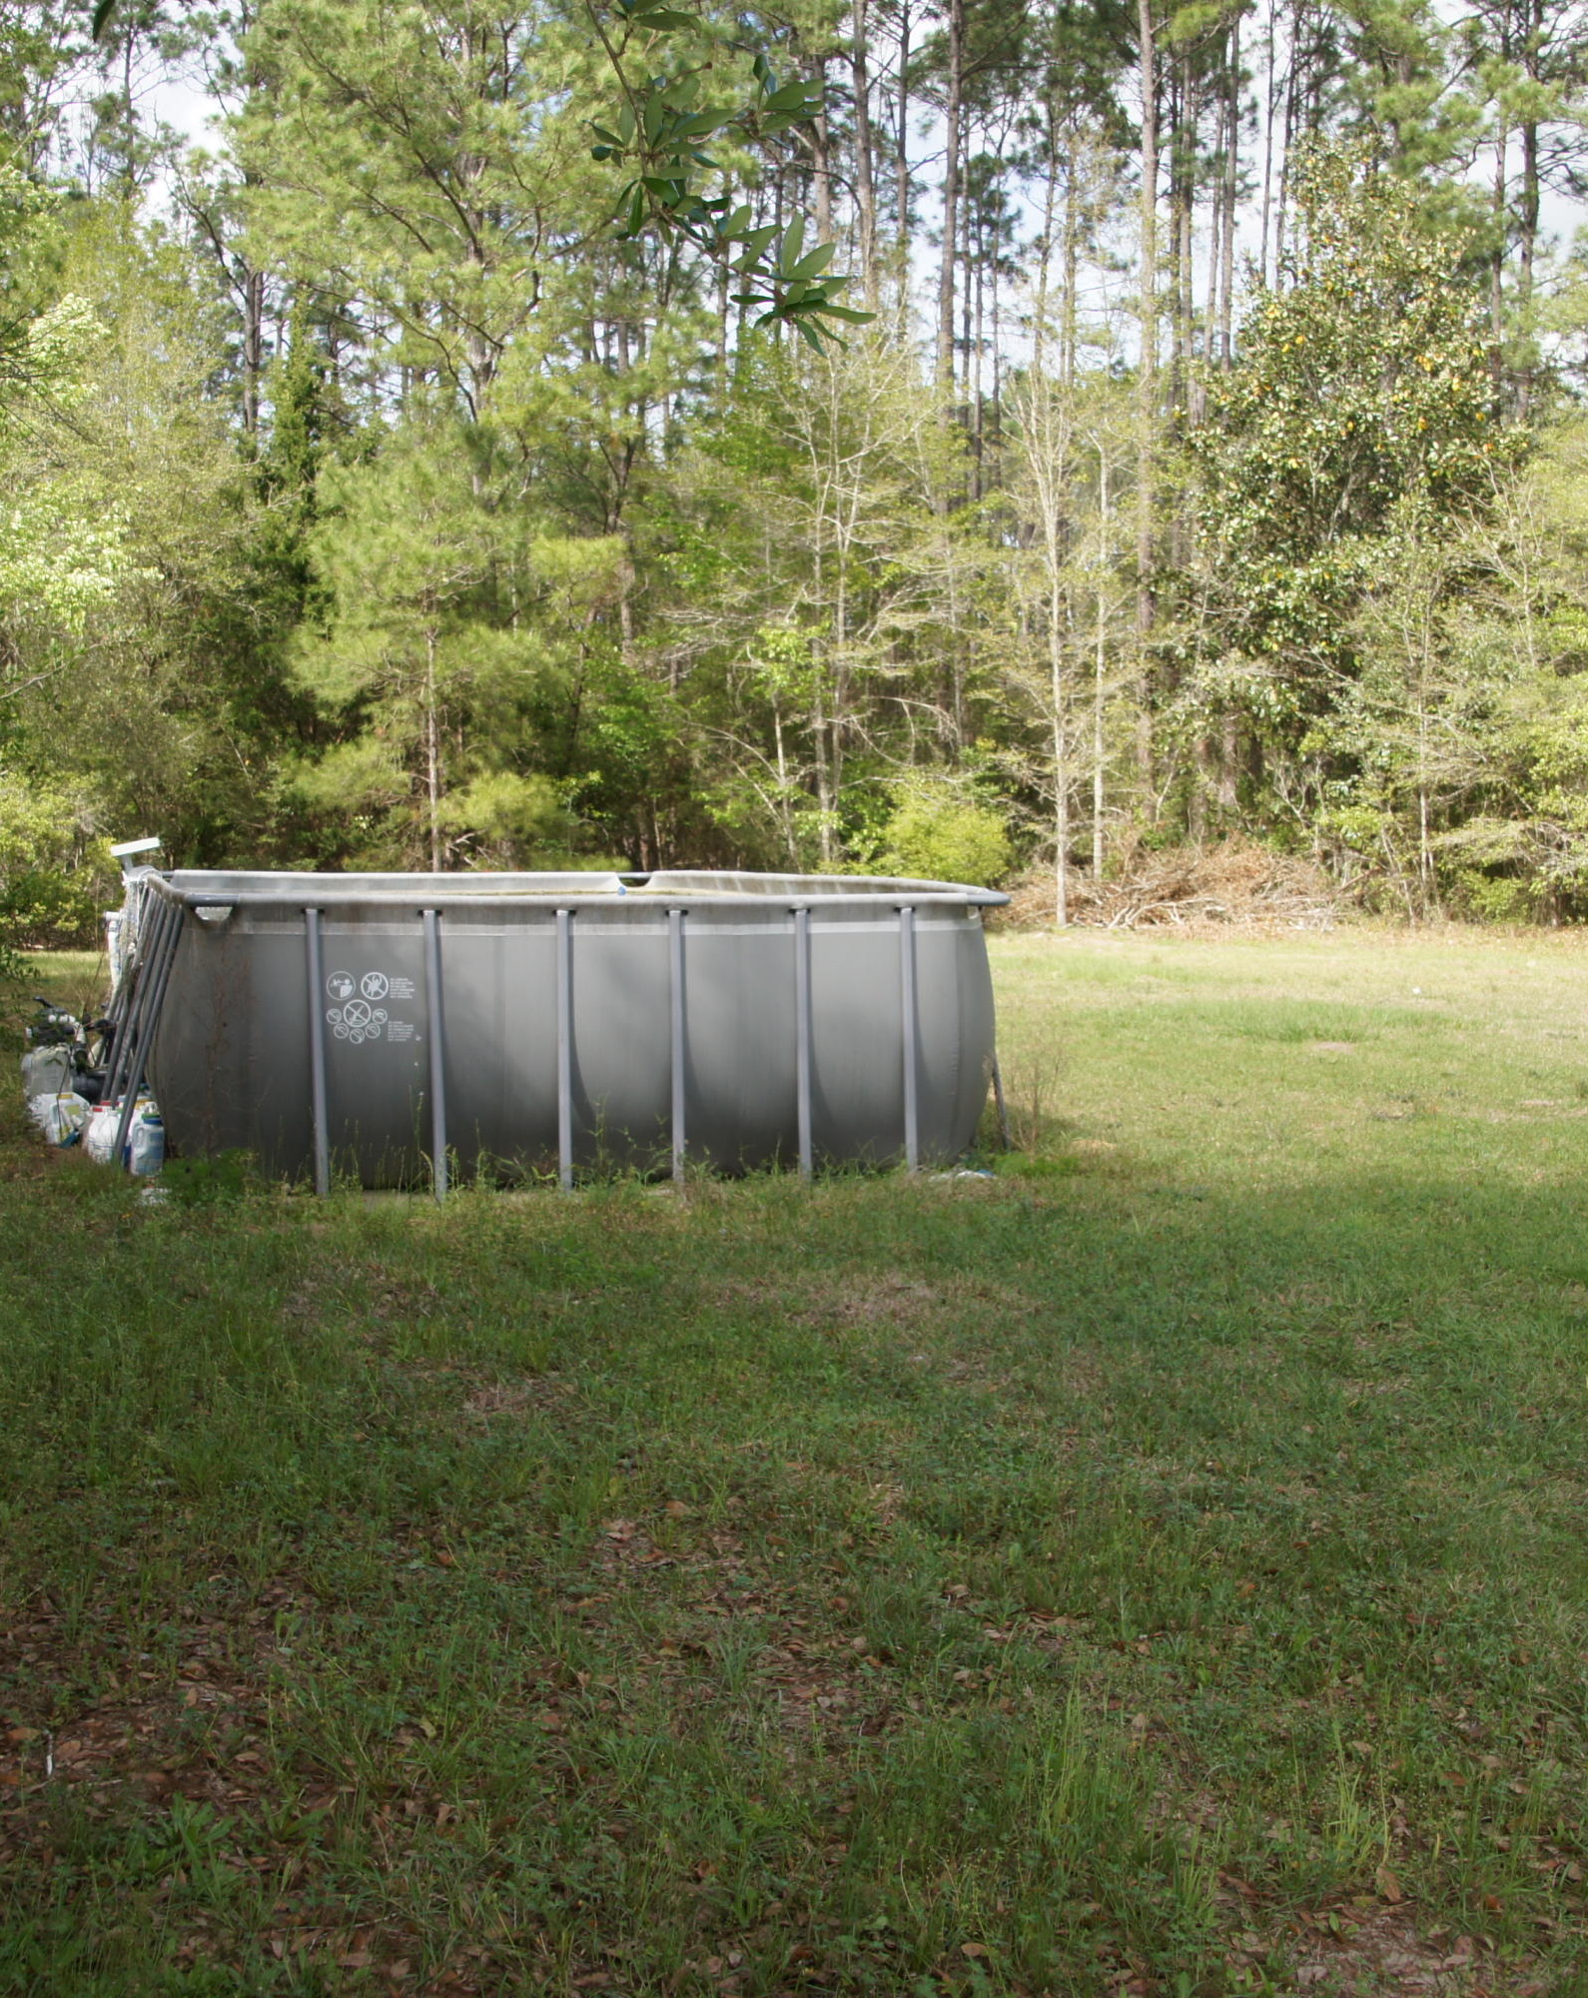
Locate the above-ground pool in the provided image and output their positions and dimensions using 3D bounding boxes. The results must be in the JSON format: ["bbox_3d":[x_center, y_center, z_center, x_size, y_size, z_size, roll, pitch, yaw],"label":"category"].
[{"bbox_3d":[-1.820,-0.030,14.850,3.850,1.320,7.500,-1,4,-16],"label":"above-ground pool"}]

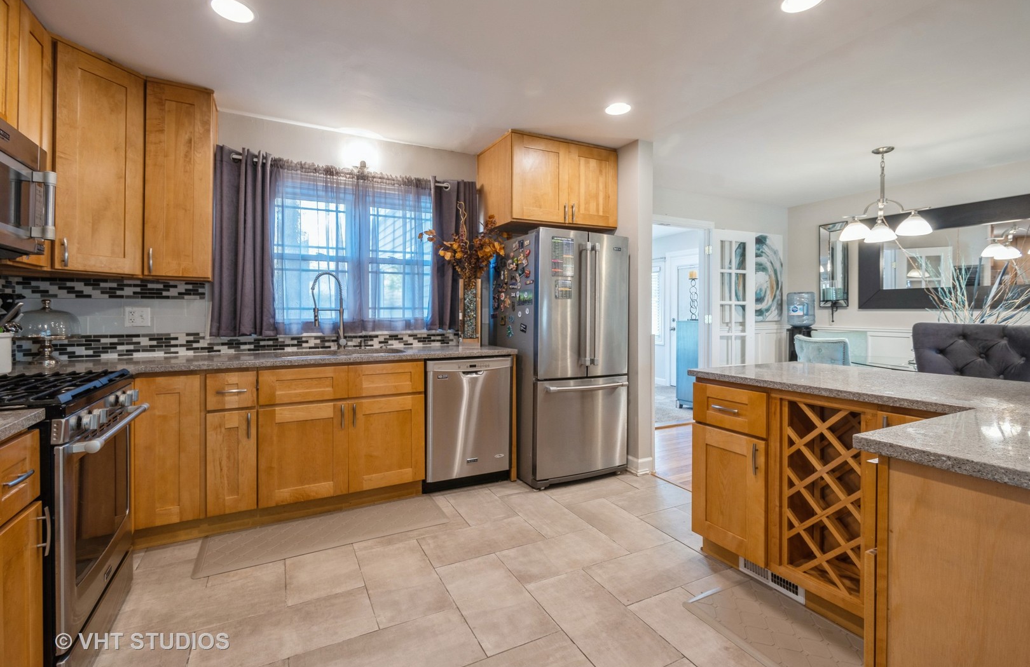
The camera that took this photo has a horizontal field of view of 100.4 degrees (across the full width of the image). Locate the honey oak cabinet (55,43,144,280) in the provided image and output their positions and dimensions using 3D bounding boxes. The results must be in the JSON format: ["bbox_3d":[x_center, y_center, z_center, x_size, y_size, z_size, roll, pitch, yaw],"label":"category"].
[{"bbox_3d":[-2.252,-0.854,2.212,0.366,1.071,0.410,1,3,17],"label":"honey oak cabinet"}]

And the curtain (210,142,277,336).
[{"bbox_3d":[-1.754,-0.587,2.786,0.383,1.192,0.096,-1,3,-29],"label":"curtain"}]

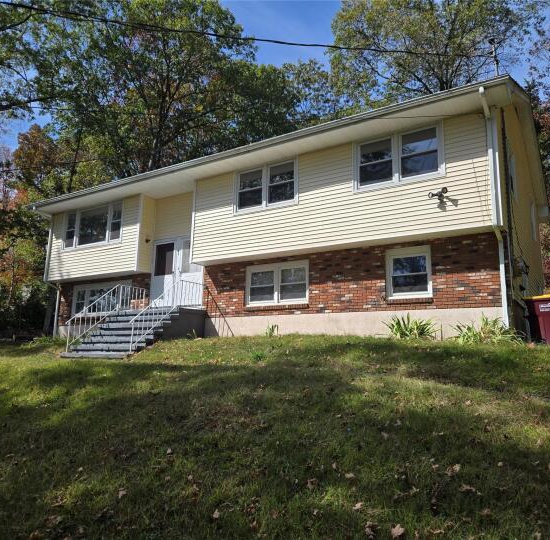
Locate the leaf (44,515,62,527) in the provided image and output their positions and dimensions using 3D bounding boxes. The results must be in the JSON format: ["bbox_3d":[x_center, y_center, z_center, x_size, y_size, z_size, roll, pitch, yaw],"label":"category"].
[{"bbox_3d":[-1.572,1.761,3.377,0.120,0.035,0.110,-5,-1,-27],"label":"leaf"}]

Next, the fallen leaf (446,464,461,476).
[{"bbox_3d":[1.344,1.503,3.606,0.115,0.035,0.110,-5,-1,18],"label":"fallen leaf"}]

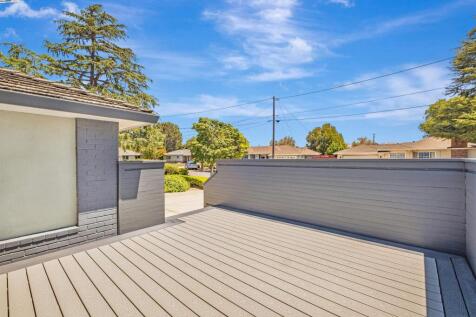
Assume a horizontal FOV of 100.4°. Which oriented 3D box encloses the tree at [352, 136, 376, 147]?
[{"bbox_3d":[35.100,-2.100,55.000,7.300,8.000,7.300,0,0,0],"label":"tree"}]

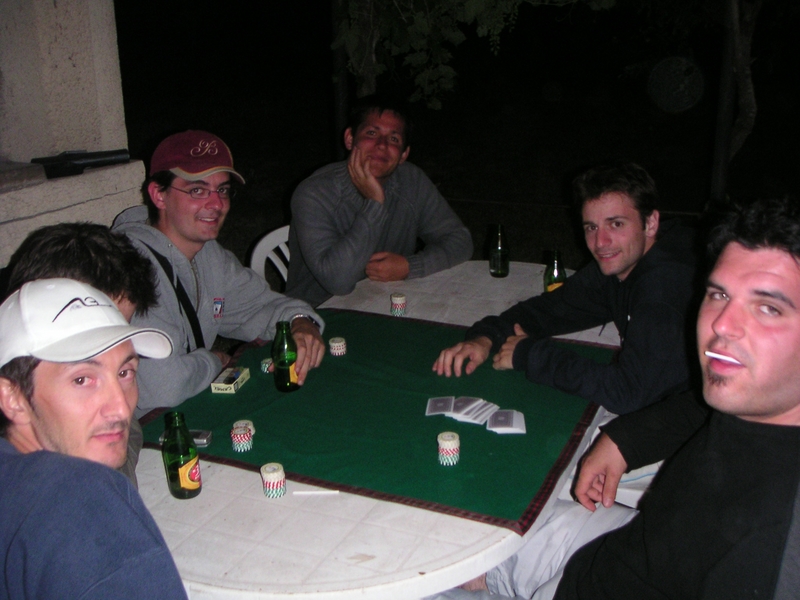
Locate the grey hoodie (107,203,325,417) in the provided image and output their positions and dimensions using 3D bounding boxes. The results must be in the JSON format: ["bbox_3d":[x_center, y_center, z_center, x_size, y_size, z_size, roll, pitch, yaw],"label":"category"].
[{"bbox_3d":[-0.459,0.078,2.071,0.480,0.630,0.540,14,25,37],"label":"grey hoodie"}]

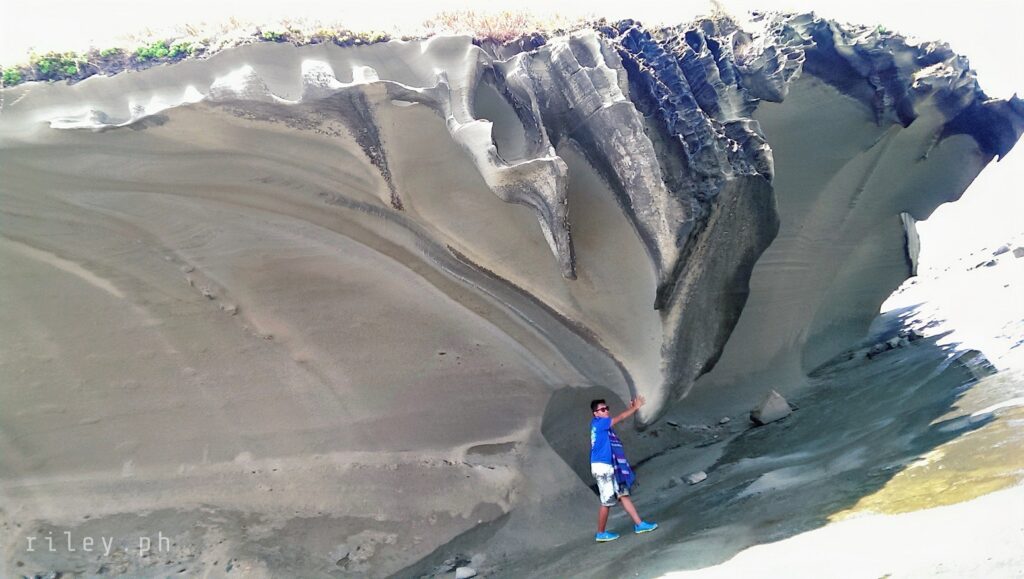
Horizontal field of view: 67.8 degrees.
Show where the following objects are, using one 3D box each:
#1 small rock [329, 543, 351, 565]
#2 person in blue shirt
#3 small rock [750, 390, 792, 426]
[{"bbox_3d":[-1.926,2.948,8.500,0.240,0.220,0.200,0,-5,0],"label":"small rock"},{"bbox_3d":[1.323,2.116,8.950,0.750,1.660,0.520,1,-5,-9],"label":"person in blue shirt"},{"bbox_3d":[4.193,1.923,12.300,0.660,0.540,0.540,0,-5,0],"label":"small rock"}]

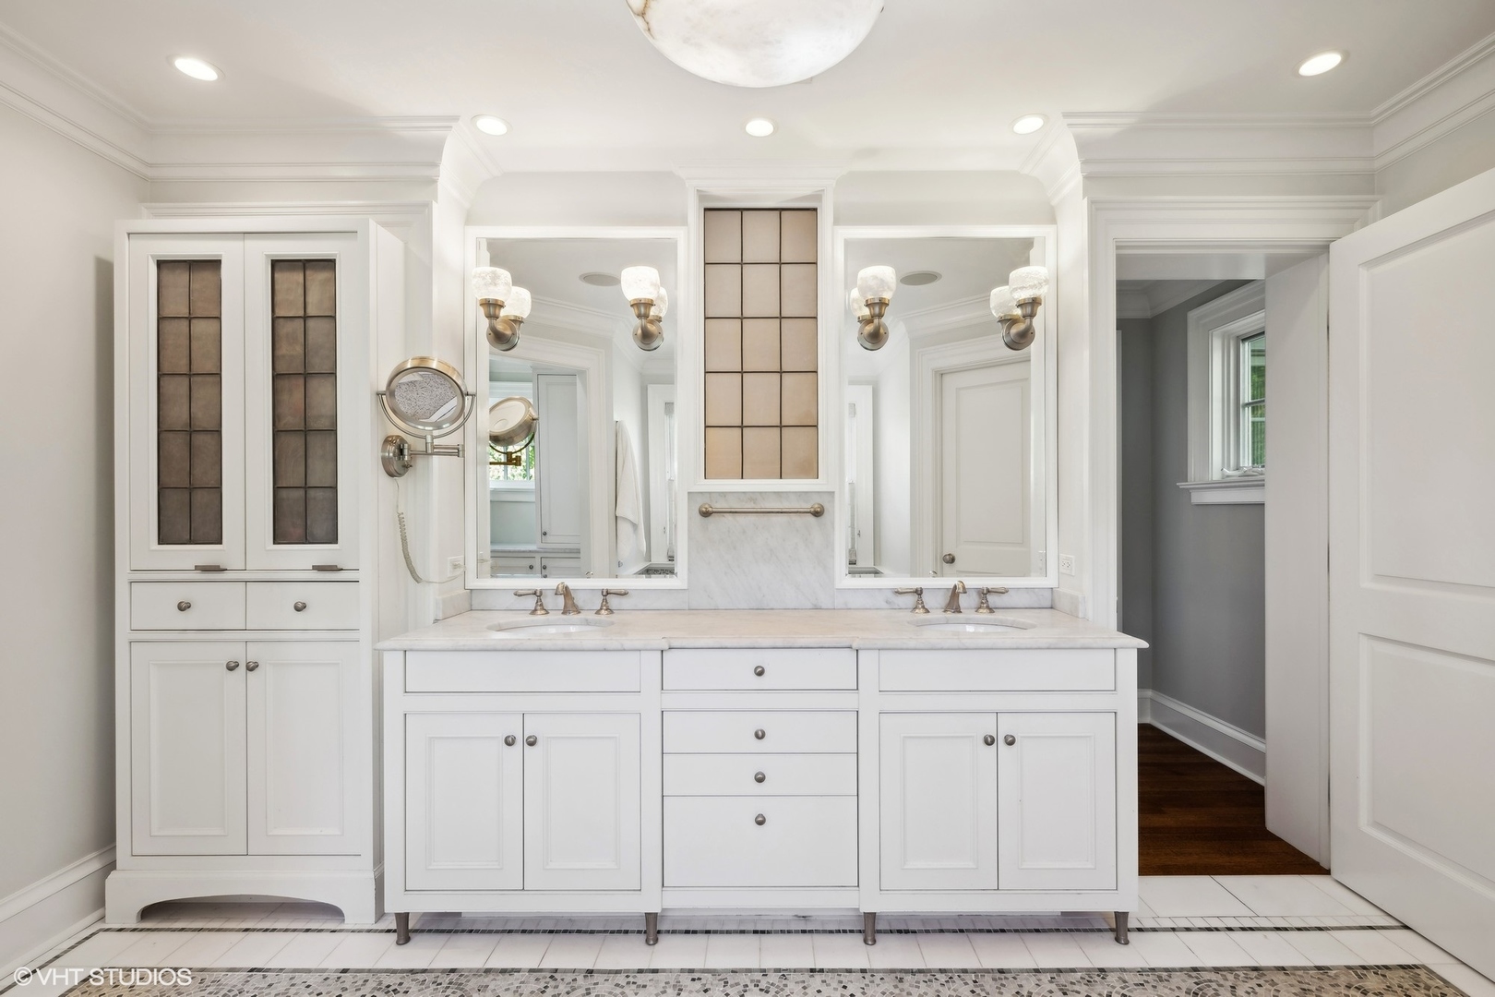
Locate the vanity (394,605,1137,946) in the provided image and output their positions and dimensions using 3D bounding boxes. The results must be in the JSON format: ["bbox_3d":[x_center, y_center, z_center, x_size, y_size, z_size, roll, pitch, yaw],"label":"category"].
[{"bbox_3d":[0.046,0.842,2.155,2.185,0.885,0.535,0,0,1],"label":"vanity"}]

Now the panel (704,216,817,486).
[{"bbox_3d":[0.050,-0.575,2.465,0.425,1.000,0.025,0,0,1],"label":"panel"}]

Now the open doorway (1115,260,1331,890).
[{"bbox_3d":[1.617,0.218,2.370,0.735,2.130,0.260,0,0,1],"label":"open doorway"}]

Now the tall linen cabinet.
[{"bbox_3d":[-1.533,0.217,2.160,0.805,2.135,0.330,0,0,1],"label":"tall linen cabinet"}]

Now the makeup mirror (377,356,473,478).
[{"bbox_3d":[-1.005,-0.249,2.090,0.300,0.370,0.240,0,0,-17],"label":"makeup mirror"}]

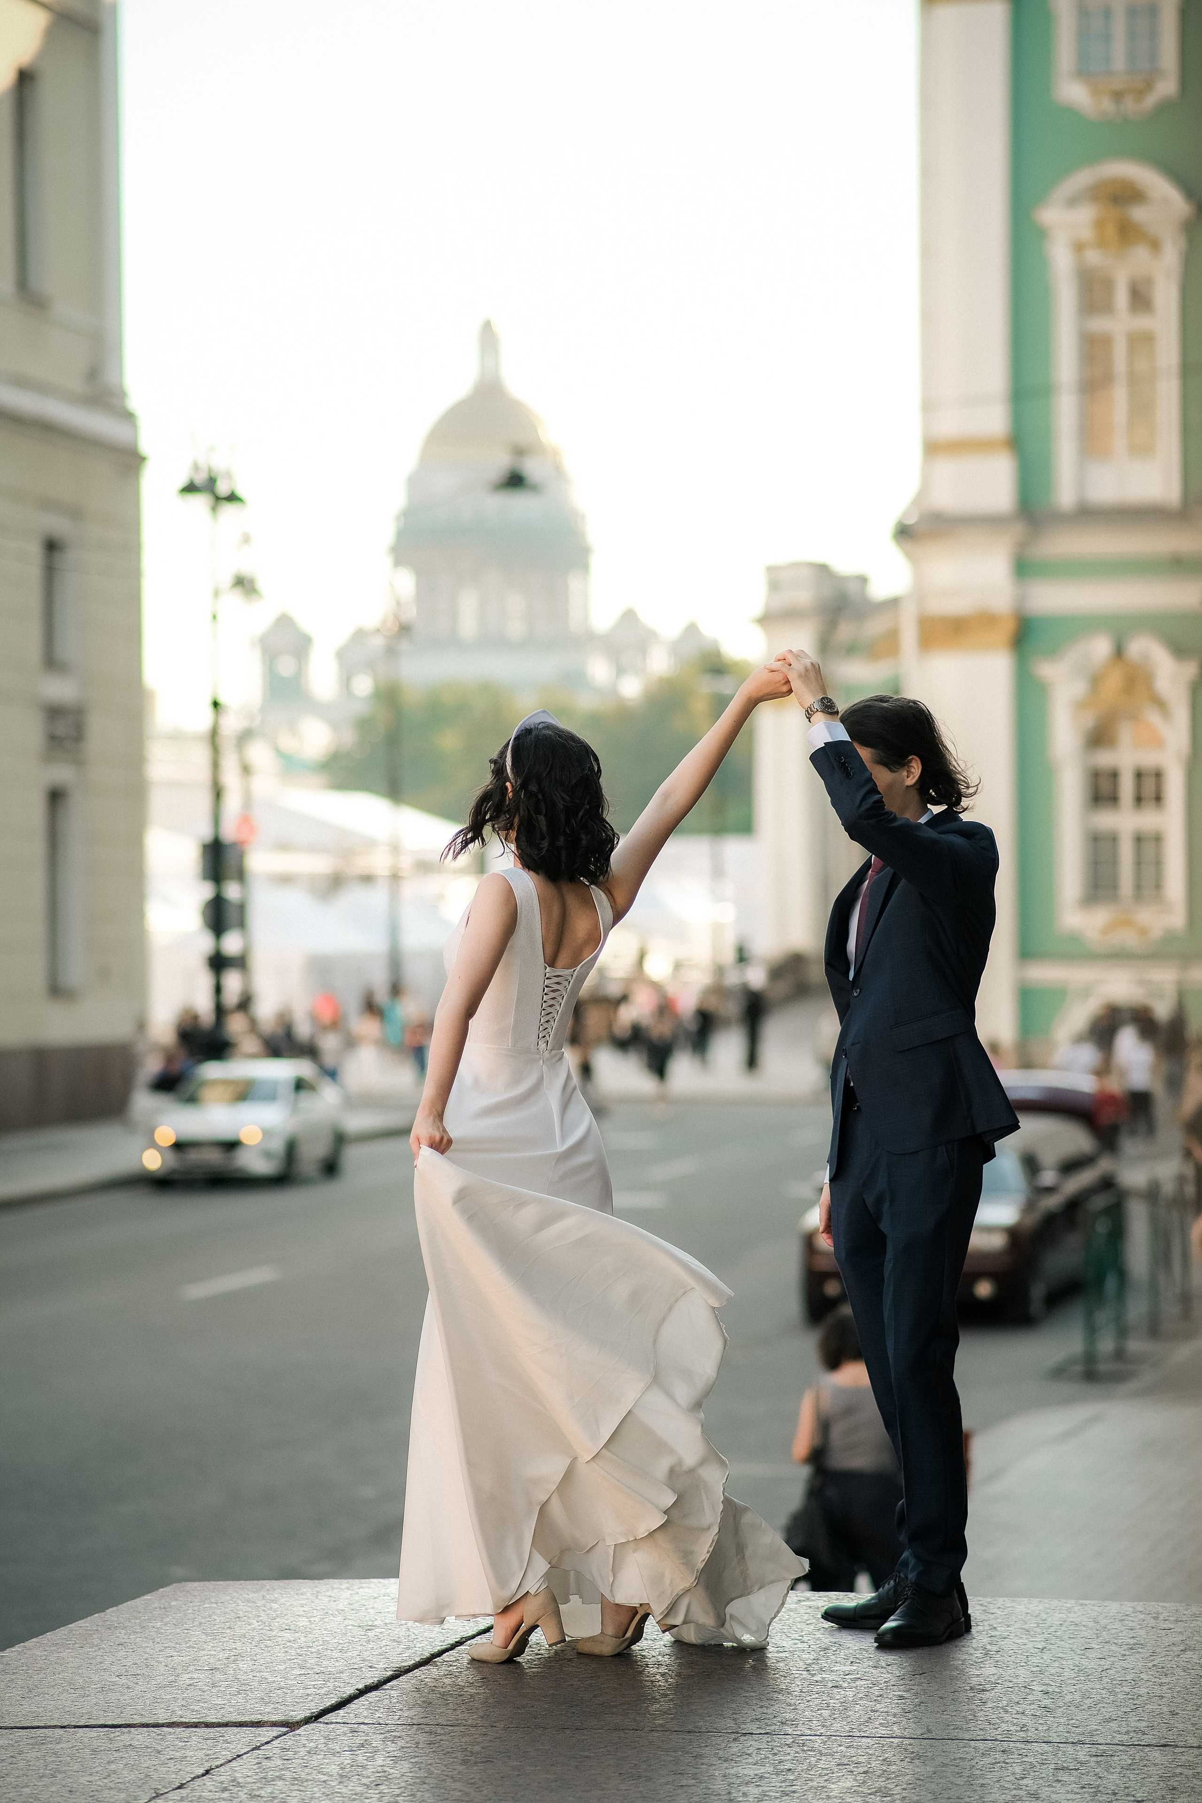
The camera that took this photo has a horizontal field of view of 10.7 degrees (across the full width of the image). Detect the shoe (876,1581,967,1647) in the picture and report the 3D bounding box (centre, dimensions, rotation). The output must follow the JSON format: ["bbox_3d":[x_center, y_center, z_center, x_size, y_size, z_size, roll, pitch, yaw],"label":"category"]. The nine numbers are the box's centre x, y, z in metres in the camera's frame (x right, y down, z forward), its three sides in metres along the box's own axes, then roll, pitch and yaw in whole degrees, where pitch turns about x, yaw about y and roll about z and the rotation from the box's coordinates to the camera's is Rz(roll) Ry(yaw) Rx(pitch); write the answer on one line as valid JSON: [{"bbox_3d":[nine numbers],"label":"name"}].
[{"bbox_3d":[0.609,1.356,12.210,0.105,0.110,0.295,-1,0,34],"label":"shoe"}]

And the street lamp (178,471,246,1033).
[{"bbox_3d":[-6.371,-1.696,105.000,1.100,11.000,1.000,0,0,0],"label":"street lamp"}]

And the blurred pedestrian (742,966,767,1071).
[{"bbox_3d":[2.684,2.117,112.000,0.500,1.750,0.360,0,-1,0],"label":"blurred pedestrian"}]

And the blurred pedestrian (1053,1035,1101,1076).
[{"bbox_3d":[5.734,2.285,76.984,0.500,1.700,0.360,0,-1,0],"label":"blurred pedestrian"}]

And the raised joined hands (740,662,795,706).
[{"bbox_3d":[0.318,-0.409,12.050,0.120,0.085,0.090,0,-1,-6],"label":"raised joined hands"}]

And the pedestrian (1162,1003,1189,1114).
[{"bbox_3d":[8.600,2.373,96.000,0.460,1.690,0.320,0,0,0],"label":"pedestrian"}]

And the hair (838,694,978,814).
[{"bbox_3d":[0.589,-0.282,12.270,0.255,0.230,0.190,0,0,-16],"label":"hair"}]

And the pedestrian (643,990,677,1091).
[{"bbox_3d":[0.951,2.297,103.000,0.500,1.700,0.360,0,-1,0],"label":"pedestrian"}]

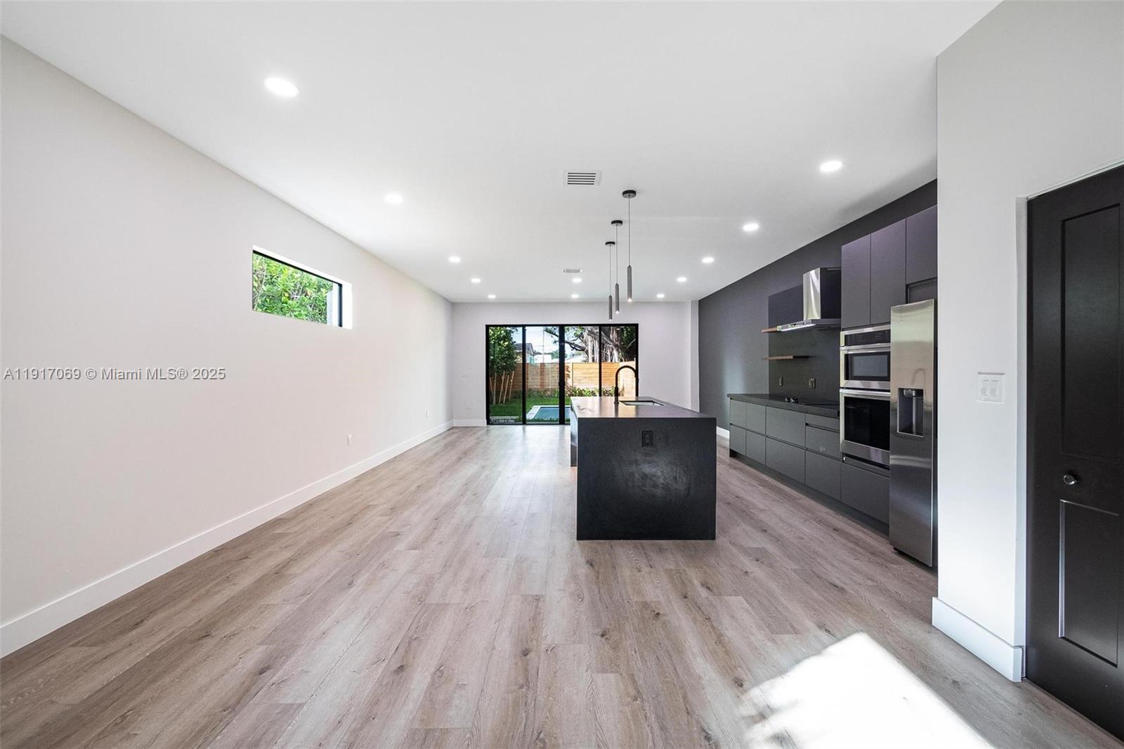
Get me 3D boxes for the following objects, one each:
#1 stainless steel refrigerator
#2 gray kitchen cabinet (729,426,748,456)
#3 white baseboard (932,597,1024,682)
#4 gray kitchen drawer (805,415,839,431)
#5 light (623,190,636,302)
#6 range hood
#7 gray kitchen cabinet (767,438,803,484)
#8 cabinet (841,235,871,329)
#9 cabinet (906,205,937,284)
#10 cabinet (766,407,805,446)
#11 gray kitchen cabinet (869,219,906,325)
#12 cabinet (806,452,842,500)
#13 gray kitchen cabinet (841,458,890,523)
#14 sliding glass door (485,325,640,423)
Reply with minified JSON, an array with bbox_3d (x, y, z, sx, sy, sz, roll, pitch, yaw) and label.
[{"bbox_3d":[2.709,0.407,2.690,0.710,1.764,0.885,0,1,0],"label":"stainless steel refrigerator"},{"bbox_3d":[2.863,0.958,6.386,0.580,0.354,0.600,0,1,0],"label":"gray kitchen cabinet"},{"bbox_3d":[1.929,1.228,2.054,0.030,0.143,0.408,0,1,0],"label":"white baseboard"},{"bbox_3d":[2.784,0.453,4.203,0.570,0.100,0.560,0,1,0],"label":"gray kitchen drawer"},{"bbox_3d":[0.585,-1.109,3.802,0.117,0.952,0.117,0,1,0],"label":"light"},{"bbox_3d":[2.908,-0.858,5.024,0.485,0.661,0.763,0,1,0],"label":"range hood"},{"bbox_3d":[2.854,0.970,5.036,0.580,0.356,0.902,0,1,0],"label":"gray kitchen cabinet"},{"bbox_3d":[2.780,-0.773,3.709,0.570,0.725,0.365,0,1,0],"label":"cabinet"},{"bbox_3d":[2.840,-0.907,2.994,0.580,0.480,0.460,0,1,0],"label":"cabinet"},{"bbox_3d":[2.786,0.574,4.917,0.570,0.360,0.855,0,1,0],"label":"cabinet"},{"bbox_3d":[2.843,-0.779,3.426,0.580,0.747,0.402,0,1,0],"label":"gray kitchen cabinet"},{"bbox_3d":[2.849,0.972,4.289,0.580,0.351,0.591,0,1,0],"label":"cabinet"},{"bbox_3d":[2.783,0.962,3.552,0.570,0.362,0.715,0,1,0],"label":"gray kitchen cabinet"},{"bbox_3d":[0.005,0.013,10.211,3.536,2.350,0.140,0,1,0],"label":"sliding glass door"}]

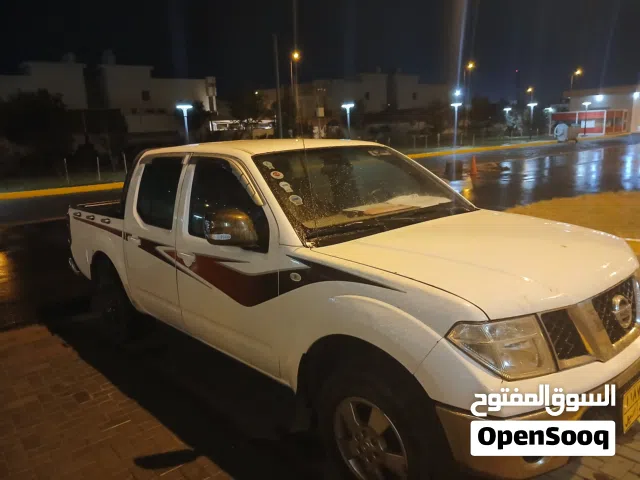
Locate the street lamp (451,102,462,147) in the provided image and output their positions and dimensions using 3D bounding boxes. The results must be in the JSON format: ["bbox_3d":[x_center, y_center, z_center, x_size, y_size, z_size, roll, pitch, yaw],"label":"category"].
[{"bbox_3d":[9.933,-8.163,36.168,0.700,3.300,0.700,-3,12,0],"label":"street lamp"}]

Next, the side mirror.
[{"bbox_3d":[-0.465,-0.068,2.595,0.250,0.185,0.150,-12,13,-40],"label":"side mirror"}]

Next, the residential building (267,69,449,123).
[{"bbox_3d":[4.552,-19.985,76.827,34.298,10.200,10.000,-12,15,-35],"label":"residential building"}]

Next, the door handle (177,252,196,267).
[{"bbox_3d":[-0.833,0.122,3.125,0.060,0.065,0.210,-12,13,-40],"label":"door handle"}]

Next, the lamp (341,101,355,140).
[{"bbox_3d":[1.772,-6.439,30.070,0.700,3.300,0.700,-3,12,0],"label":"lamp"}]

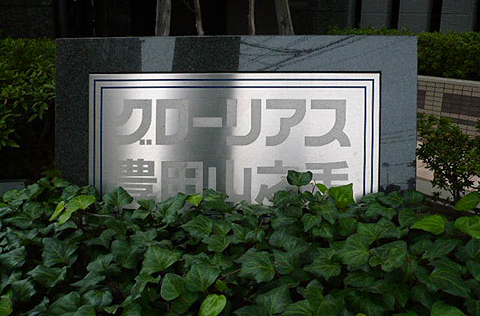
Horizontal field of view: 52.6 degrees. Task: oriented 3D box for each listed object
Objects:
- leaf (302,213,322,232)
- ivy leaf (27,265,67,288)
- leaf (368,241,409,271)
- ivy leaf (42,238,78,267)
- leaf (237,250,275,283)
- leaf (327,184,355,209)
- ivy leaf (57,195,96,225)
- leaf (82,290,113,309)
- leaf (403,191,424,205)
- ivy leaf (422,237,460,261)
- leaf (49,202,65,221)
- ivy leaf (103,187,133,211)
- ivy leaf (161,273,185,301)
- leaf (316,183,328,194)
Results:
[{"bbox_3d":[0.221,0.204,1.514,0.062,0.016,0.070,22,64,11],"label":"leaf"},{"bbox_3d":[-0.448,0.274,1.125,0.090,0.020,0.083,7,33,21],"label":"ivy leaf"},{"bbox_3d":[0.417,0.271,1.348,0.143,0.030,0.079,-18,43,-20],"label":"leaf"},{"bbox_3d":[-0.525,0.277,1.420,0.107,0.025,0.082,35,63,21],"label":"ivy leaf"},{"bbox_3d":[0.043,0.289,1.305,0.112,0.025,0.106,5,40,6],"label":"leaf"},{"bbox_3d":[0.334,0.118,1.580,0.094,0.090,0.020,14,-3,1],"label":"leaf"},{"bbox_3d":[-0.525,0.163,1.551,0.141,0.030,0.068,-40,49,-25],"label":"ivy leaf"},{"bbox_3d":[-0.342,0.346,1.170,0.068,0.028,0.072,-7,31,-12],"label":"leaf"},{"bbox_3d":[0.611,0.140,1.708,0.076,0.018,0.063,8,47,7],"label":"leaf"},{"bbox_3d":[0.599,0.273,1.450,0.112,0.025,0.065,-12,46,-11],"label":"ivy leaf"},{"bbox_3d":[-0.602,0.176,1.596,0.045,0.022,0.072,-1,50,50],"label":"leaf"},{"bbox_3d":[-0.352,0.116,1.395,0.084,0.078,0.017,-3,-24,5],"label":"ivy leaf"},{"bbox_3d":[-0.175,0.334,1.260,0.060,0.025,0.071,-34,62,-1],"label":"ivy leaf"},{"bbox_3d":[0.233,0.086,1.368,0.045,0.012,0.040,41,23,0],"label":"leaf"}]

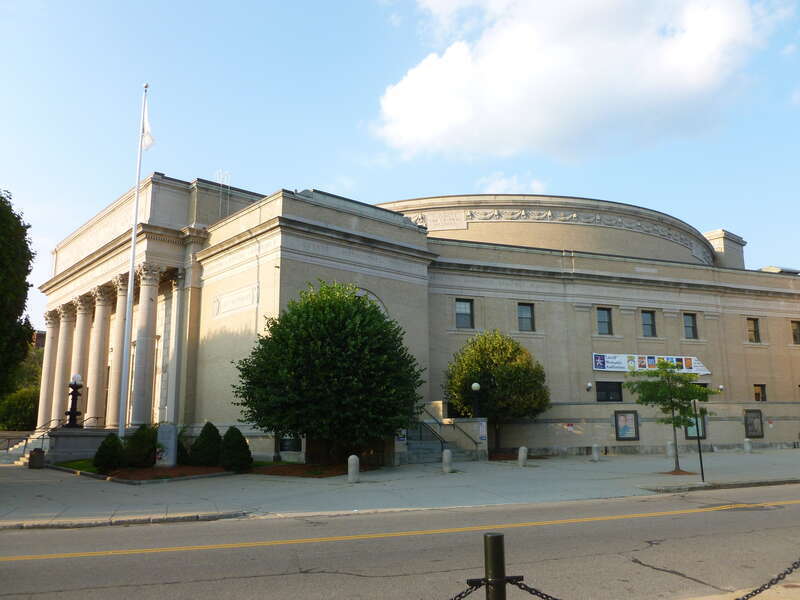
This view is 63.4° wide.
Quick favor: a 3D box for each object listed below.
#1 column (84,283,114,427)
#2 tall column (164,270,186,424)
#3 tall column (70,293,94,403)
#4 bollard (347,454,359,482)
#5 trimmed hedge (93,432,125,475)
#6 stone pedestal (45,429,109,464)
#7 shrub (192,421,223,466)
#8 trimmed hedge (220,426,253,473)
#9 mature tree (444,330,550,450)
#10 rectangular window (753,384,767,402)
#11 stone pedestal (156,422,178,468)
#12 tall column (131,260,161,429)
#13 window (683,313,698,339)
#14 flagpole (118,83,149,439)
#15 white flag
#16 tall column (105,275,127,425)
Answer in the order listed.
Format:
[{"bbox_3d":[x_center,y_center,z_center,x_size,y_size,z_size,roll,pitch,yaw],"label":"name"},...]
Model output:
[{"bbox_3d":[-16.300,3.115,35.098,0.980,7.630,0.980,9,-15,-41],"label":"column"},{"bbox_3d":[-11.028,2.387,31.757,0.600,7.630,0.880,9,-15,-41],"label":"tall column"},{"bbox_3d":[-19.934,3.831,40.326,1.165,8.219,1.165,9,-15,-41],"label":"tall column"},{"bbox_3d":[-1.551,5.581,21.494,0.354,0.874,0.354,4,-12,-21],"label":"bollard"},{"bbox_3d":[-11.723,6.168,26.024,1.288,1.646,1.288,3,-12,-20],"label":"trimmed hedge"},{"bbox_3d":[-14.184,6.638,29.386,2.887,1.547,1.155,9,-15,-41],"label":"stone pedestal"},{"bbox_3d":[-7.813,5.854,26.259,1.200,1.698,1.200,2,-12,-16],"label":"shrub"},{"bbox_3d":[-5.852,5.374,23.311,1.094,1.570,1.094,2,-11,-14],"label":"trimmed hedge"},{"bbox_3d":[5.486,5.231,36.373,5.960,7.107,5.960,-1,-12,0],"label":"mature tree"},{"bbox_3d":[25.735,6.650,46.194,1.161,1.255,0.250,4,-12,-21],"label":"rectangular window"},{"bbox_3d":[-10.037,6.276,27.937,0.844,1.813,0.500,3,-12,-20],"label":"stone pedestal"},{"bbox_3d":[-12.663,2.198,32.343,1.165,8.219,1.165,9,-15,-41],"label":"tall column"},{"bbox_3d":[17.817,1.637,39.708,1.065,1.569,0.200,4,-12,-20],"label":"window"},{"bbox_3d":[-10.590,-1.408,25.787,0.260,15.800,0.260,-1,-11,0],"label":"flagpole"},{"bbox_3d":[-10.477,-7.353,26.956,0.550,2.425,0.300,4,-12,-22],"label":"white flag"},{"bbox_3d":[-15.087,2.743,35.004,1.165,8.219,1.165,9,-15,-41],"label":"tall column"}]

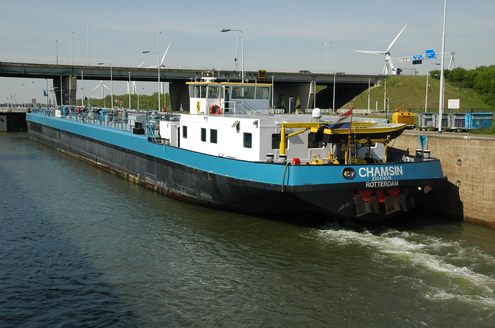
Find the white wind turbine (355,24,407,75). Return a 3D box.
[{"bbox_3d":[137.880,-99.360,655.870,55.000,88.200,10.500,3,6,25],"label":"white wind turbine"}]

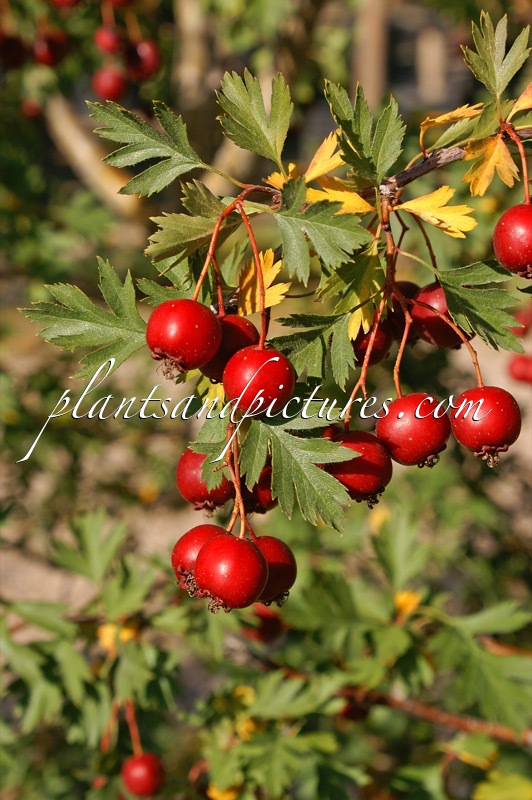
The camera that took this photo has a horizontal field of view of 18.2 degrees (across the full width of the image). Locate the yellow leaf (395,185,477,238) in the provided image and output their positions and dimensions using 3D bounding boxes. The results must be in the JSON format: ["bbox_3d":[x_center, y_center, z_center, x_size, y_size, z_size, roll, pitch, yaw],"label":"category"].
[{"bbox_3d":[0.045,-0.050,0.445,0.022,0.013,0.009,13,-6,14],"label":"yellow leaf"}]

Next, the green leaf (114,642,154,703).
[{"bbox_3d":[-0.054,0.112,0.690,0.017,0.025,0.010,-6,8,-1],"label":"green leaf"}]

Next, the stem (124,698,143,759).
[{"bbox_3d":[-0.056,0.138,0.700,0.003,0.025,0.003,-14,0,0],"label":"stem"}]

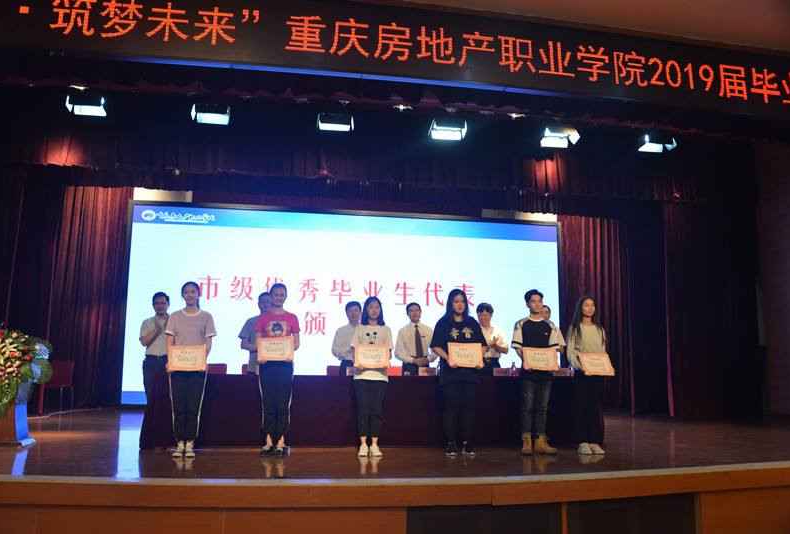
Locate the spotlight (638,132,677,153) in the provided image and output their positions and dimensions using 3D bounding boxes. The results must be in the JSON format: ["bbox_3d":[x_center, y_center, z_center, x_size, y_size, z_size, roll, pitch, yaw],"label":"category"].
[{"bbox_3d":[3.127,-1.483,7.415,0.410,0.240,0.300,2,-7,-10],"label":"spotlight"}]

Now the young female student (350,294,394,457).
[{"bbox_3d":[-0.225,1.096,6.356,0.430,1.582,0.340,2,-7,-10],"label":"young female student"}]

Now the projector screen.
[{"bbox_3d":[-0.685,0.738,10.983,7.743,3.441,0.150,2,-7,-10],"label":"projector screen"}]

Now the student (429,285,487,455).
[{"bbox_3d":[0.650,1.060,6.370,0.510,1.660,0.360,3,-7,-17],"label":"student"}]

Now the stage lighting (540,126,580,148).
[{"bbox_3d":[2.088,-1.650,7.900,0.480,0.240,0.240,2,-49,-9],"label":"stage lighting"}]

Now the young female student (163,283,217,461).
[{"bbox_3d":[-2.017,0.991,6.177,0.460,1.696,0.340,2,-7,-10],"label":"young female student"}]

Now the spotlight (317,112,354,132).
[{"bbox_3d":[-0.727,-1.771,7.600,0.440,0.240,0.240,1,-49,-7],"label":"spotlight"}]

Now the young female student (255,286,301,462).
[{"bbox_3d":[-1.163,1.011,6.221,0.440,1.692,0.340,2,-7,-10],"label":"young female student"}]

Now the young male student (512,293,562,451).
[{"bbox_3d":[1.478,1.084,6.557,0.480,1.702,0.340,3,-7,-15],"label":"young male student"}]

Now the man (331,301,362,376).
[{"bbox_3d":[-0.530,1.250,7.710,0.520,1.640,0.360,1,-7,-7],"label":"man"}]

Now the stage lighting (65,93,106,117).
[{"bbox_3d":[-3.127,-1.647,6.287,0.390,0.240,0.300,2,-7,-10],"label":"stage lighting"}]

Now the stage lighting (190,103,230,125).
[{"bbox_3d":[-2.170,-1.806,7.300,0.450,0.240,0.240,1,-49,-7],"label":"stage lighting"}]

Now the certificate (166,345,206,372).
[{"bbox_3d":[-2.014,0.891,6.050,0.360,0.250,0.015,1,-15,-7],"label":"certificate"}]

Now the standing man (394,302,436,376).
[{"bbox_3d":[0.240,1.270,7.840,0.530,1.630,0.360,1,-7,-3],"label":"standing man"}]

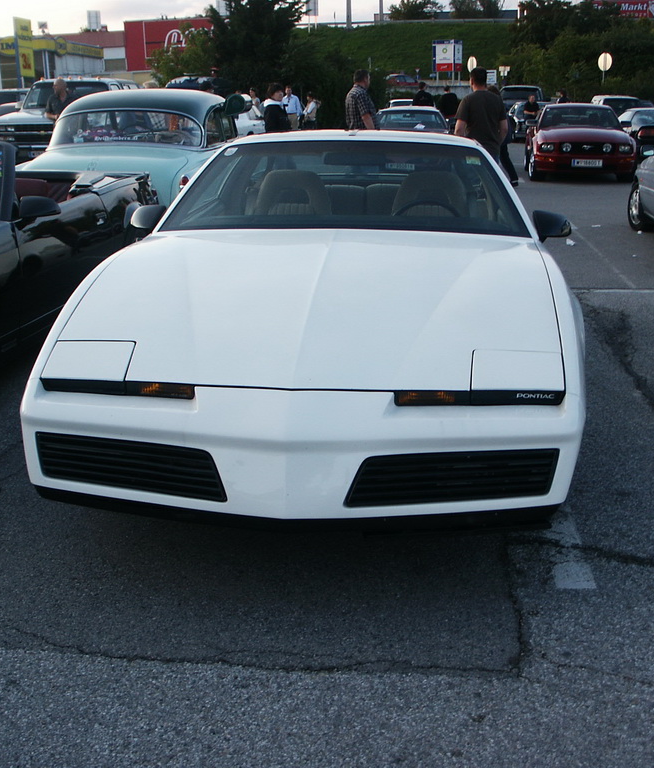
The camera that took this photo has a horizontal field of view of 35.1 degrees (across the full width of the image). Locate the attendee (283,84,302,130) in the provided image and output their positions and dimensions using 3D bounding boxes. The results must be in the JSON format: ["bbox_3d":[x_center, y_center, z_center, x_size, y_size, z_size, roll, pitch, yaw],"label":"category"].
[{"bbox_3d":[-0.807,-6.043,24.231,0.500,1.790,0.320,2,15,11],"label":"attendee"}]

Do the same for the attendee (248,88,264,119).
[{"bbox_3d":[-1.829,-6.803,26.718,0.330,1.620,0.470,-9,18,-29],"label":"attendee"}]

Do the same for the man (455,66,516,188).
[{"bbox_3d":[1.658,-2.498,11.231,0.560,1.790,0.330,-1,15,0],"label":"man"}]

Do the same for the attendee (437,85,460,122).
[{"bbox_3d":[3.228,-7.109,27.728,0.530,1.700,0.330,1,16,5],"label":"attendee"}]

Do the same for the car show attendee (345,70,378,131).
[{"bbox_3d":[0.403,-2.653,11.831,0.330,1.790,0.500,-12,18,-35],"label":"car show attendee"}]

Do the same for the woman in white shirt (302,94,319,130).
[{"bbox_3d":[-0.421,-6.719,26.708,0.360,1.550,0.470,-5,16,-17],"label":"woman in white shirt"}]

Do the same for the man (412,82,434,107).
[{"bbox_3d":[2.346,-6.420,25.229,0.520,1.780,0.330,0,15,6],"label":"man"}]

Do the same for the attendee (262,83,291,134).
[{"bbox_3d":[-0.745,-3.568,15.219,0.350,1.630,0.500,9,18,29],"label":"attendee"}]

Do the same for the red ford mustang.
[{"bbox_3d":[4.897,-4.804,20.365,1.880,1.390,4.770,1,15,8],"label":"red ford mustang"}]

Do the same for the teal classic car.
[{"bbox_3d":[-1.758,-2.257,10.911,1.890,1.580,4.950,0,15,6],"label":"teal classic car"}]

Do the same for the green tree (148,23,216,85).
[{"bbox_3d":[-5.090,-10.926,37.551,2.800,4.100,2.800,0,16,0],"label":"green tree"}]

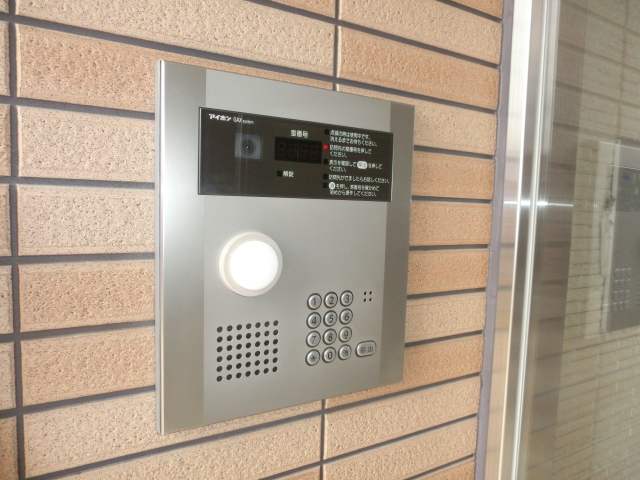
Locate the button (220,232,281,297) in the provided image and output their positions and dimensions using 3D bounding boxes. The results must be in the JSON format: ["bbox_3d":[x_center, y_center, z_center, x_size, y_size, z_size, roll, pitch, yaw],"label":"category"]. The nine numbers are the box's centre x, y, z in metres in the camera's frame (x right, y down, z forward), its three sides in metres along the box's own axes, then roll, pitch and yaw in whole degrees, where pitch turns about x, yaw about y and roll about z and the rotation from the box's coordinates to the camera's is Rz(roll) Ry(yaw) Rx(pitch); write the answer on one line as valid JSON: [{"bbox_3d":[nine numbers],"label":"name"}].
[{"bbox_3d":[-0.067,0.025,0.442,0.064,0.064,0.015,-1,5,-30],"label":"button"}]

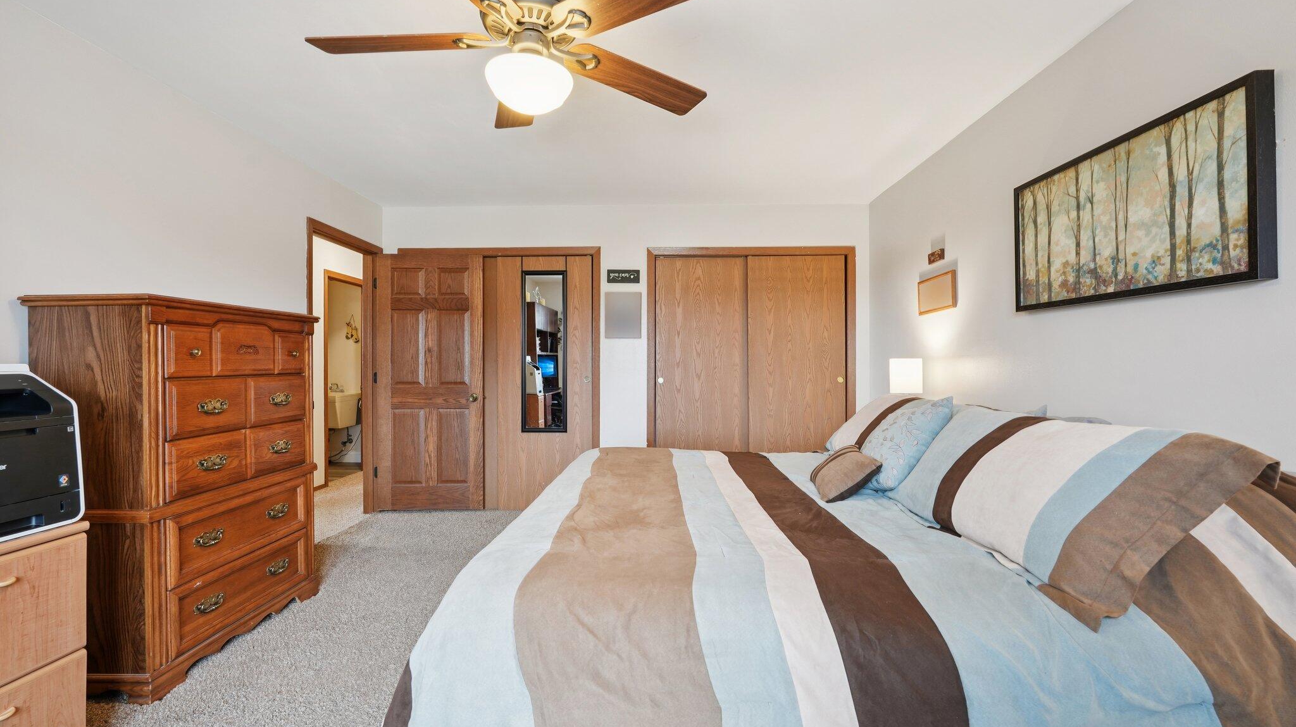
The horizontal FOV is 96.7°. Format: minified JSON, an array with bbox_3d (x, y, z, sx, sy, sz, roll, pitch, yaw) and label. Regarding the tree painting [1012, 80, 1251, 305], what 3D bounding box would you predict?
[{"bbox_3d":[1.674,-0.510,2.092,0.025,0.512,1.006,0,0,1],"label":"tree painting"}]

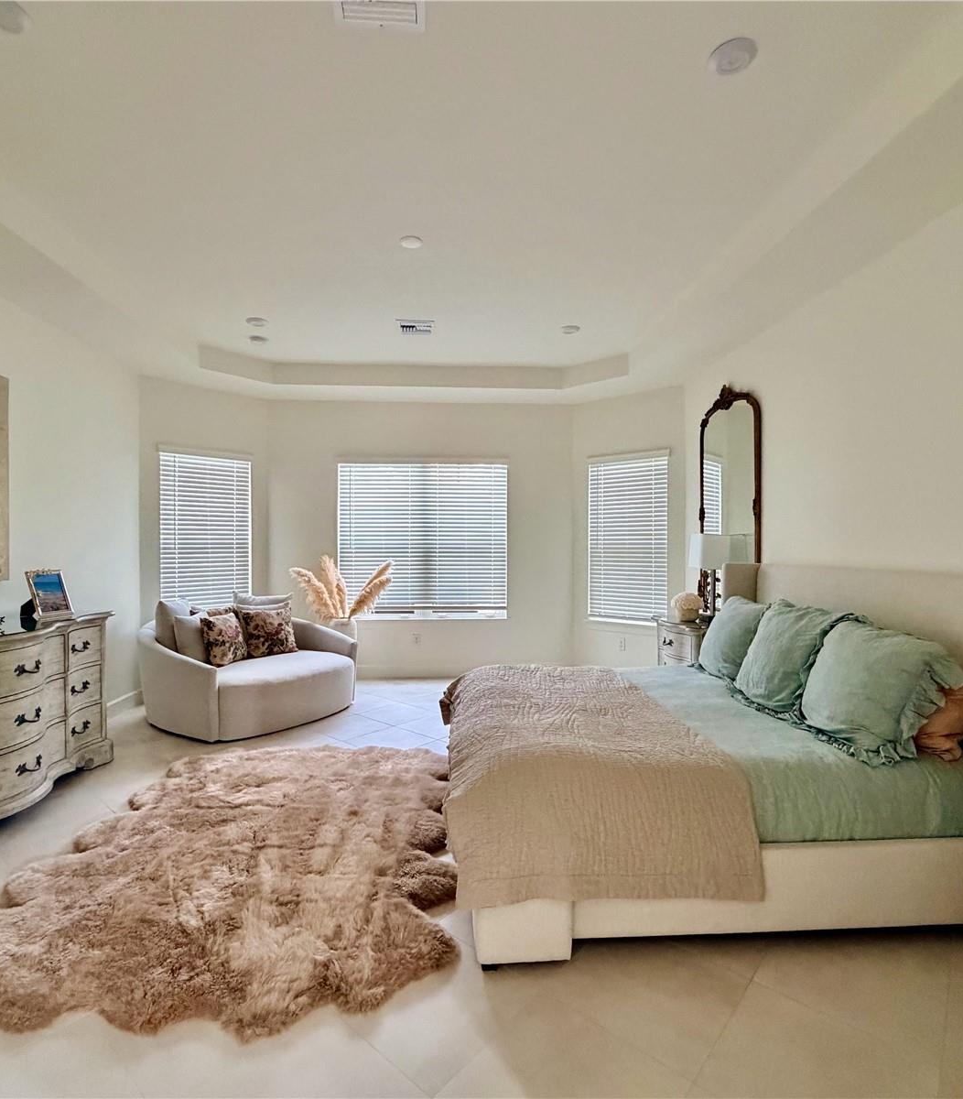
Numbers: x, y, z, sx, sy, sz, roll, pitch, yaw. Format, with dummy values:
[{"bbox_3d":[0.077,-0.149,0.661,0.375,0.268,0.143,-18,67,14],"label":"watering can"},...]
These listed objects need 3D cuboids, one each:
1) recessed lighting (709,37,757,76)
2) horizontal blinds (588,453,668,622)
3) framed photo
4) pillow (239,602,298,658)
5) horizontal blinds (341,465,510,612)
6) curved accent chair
[{"bbox_3d":[0.857,-1.672,2.025,0.155,0.030,0.155,0,1,-3],"label":"recessed lighting"},{"bbox_3d":[1.429,-0.098,5.844,0.832,1.572,0.060,0,1,38],"label":"horizontal blinds"},{"bbox_3d":[-2.729,0.285,3.758,0.060,0.290,0.210,-24,-9,23],"label":"framed photo"},{"bbox_3d":[-1.863,0.692,5.125,0.480,0.470,0.150,-1,-17,-45],"label":"pillow"},{"bbox_3d":[-0.600,-0.122,6.101,1.746,1.551,0.060,0,1,-3],"label":"horizontal blinds"},{"bbox_3d":[-1.847,0.997,4.965,1.311,0.733,1.403,0,1,37],"label":"curved accent chair"}]

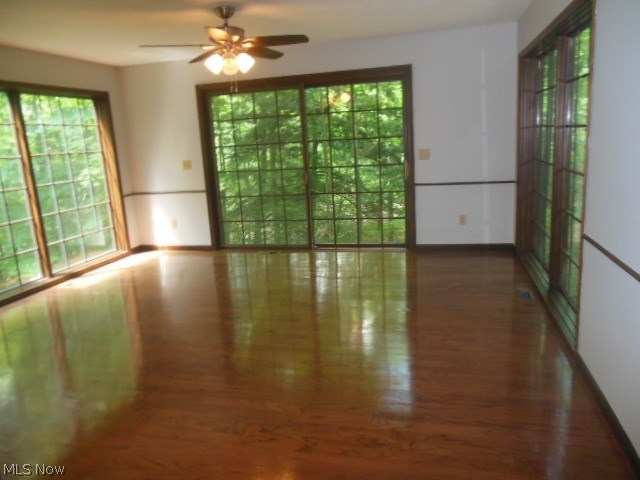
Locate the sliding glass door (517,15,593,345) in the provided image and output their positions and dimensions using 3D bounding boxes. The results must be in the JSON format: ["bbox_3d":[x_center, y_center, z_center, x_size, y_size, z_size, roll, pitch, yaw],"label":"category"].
[{"bbox_3d":[1.898,-0.616,3.836,0.140,2.100,2.478,0,13,15],"label":"sliding glass door"}]

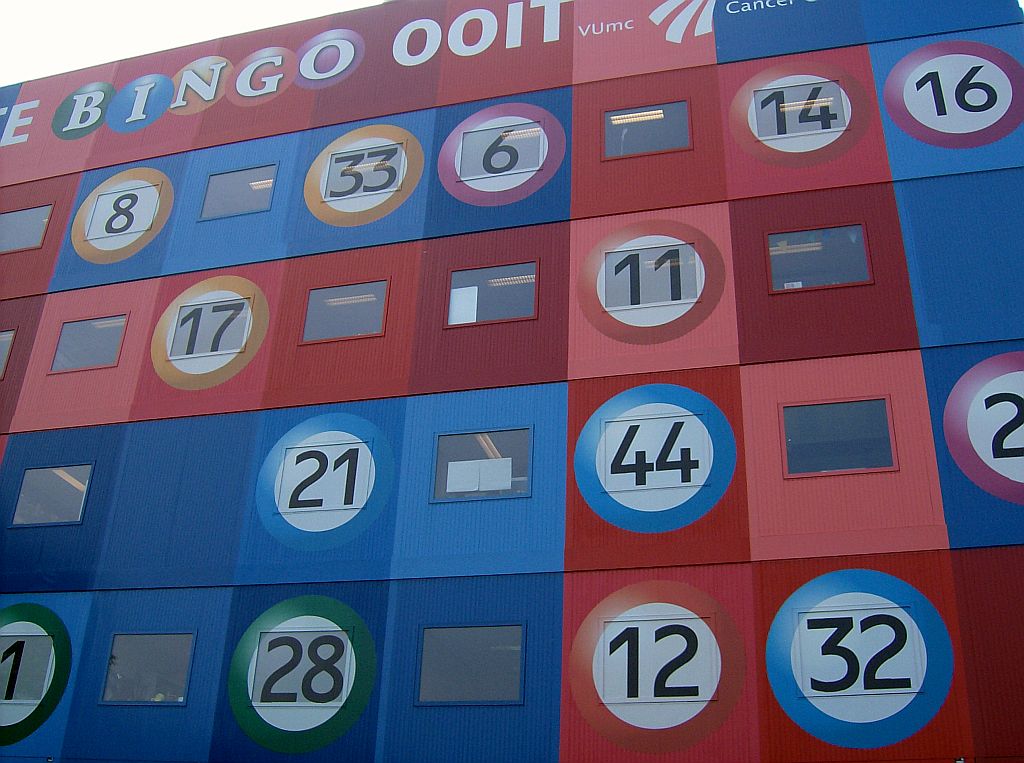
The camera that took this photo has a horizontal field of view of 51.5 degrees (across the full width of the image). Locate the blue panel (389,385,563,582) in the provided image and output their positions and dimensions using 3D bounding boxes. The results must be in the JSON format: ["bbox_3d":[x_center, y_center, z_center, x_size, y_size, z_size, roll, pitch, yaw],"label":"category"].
[{"bbox_3d":[-0.430,1.403,15.120,2.476,2.870,0.100,-5,-28,15],"label":"blue panel"}]

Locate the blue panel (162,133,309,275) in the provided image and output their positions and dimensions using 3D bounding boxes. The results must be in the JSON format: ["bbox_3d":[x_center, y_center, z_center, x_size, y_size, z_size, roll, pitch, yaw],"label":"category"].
[{"bbox_3d":[-6.016,-3.910,23.285,3.000,3.500,0.100,-5,-29,15],"label":"blue panel"}]

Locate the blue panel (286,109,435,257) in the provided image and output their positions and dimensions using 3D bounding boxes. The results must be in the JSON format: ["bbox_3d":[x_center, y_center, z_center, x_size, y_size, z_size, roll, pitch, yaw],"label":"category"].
[{"bbox_3d":[-2.579,-3.438,18.372,2.476,2.870,0.100,-5,-28,15],"label":"blue panel"}]

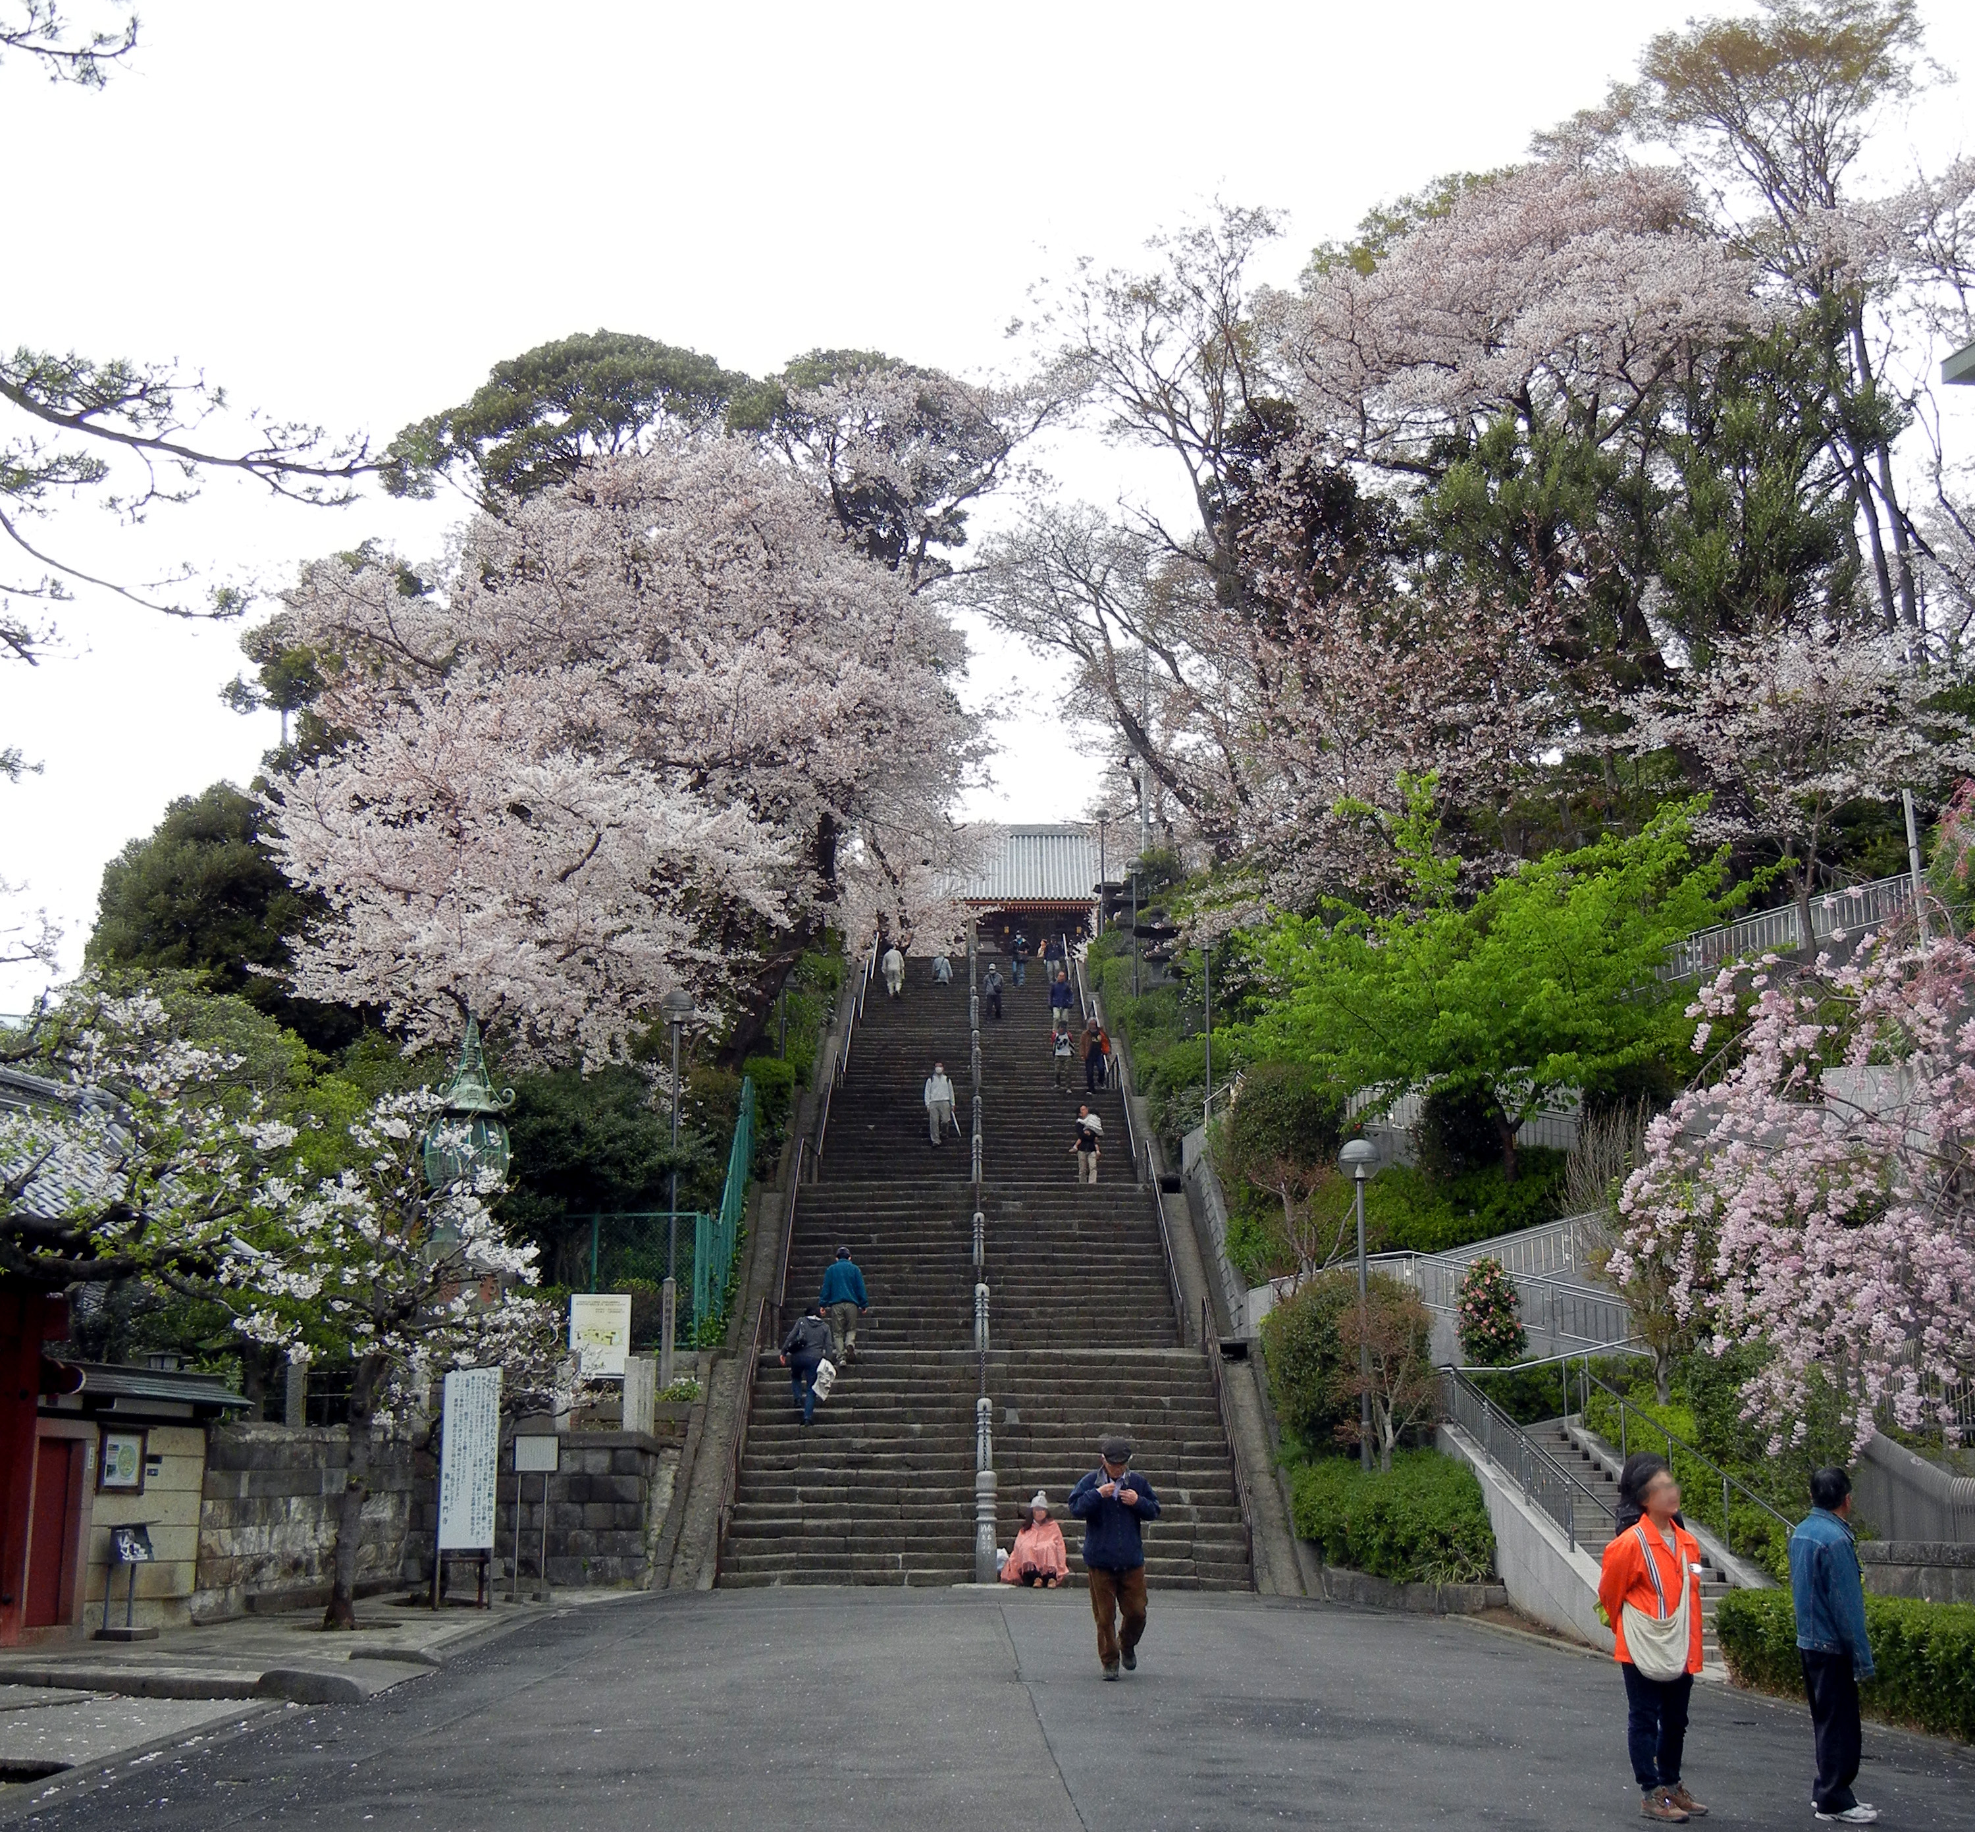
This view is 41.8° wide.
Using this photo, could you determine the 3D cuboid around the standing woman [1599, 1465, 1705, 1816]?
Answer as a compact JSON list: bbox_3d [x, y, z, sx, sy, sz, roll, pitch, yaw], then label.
[{"bbox_3d":[2.998,3.253,11.650,0.500,1.570,0.420,9,-15,-37],"label":"standing woman"}]

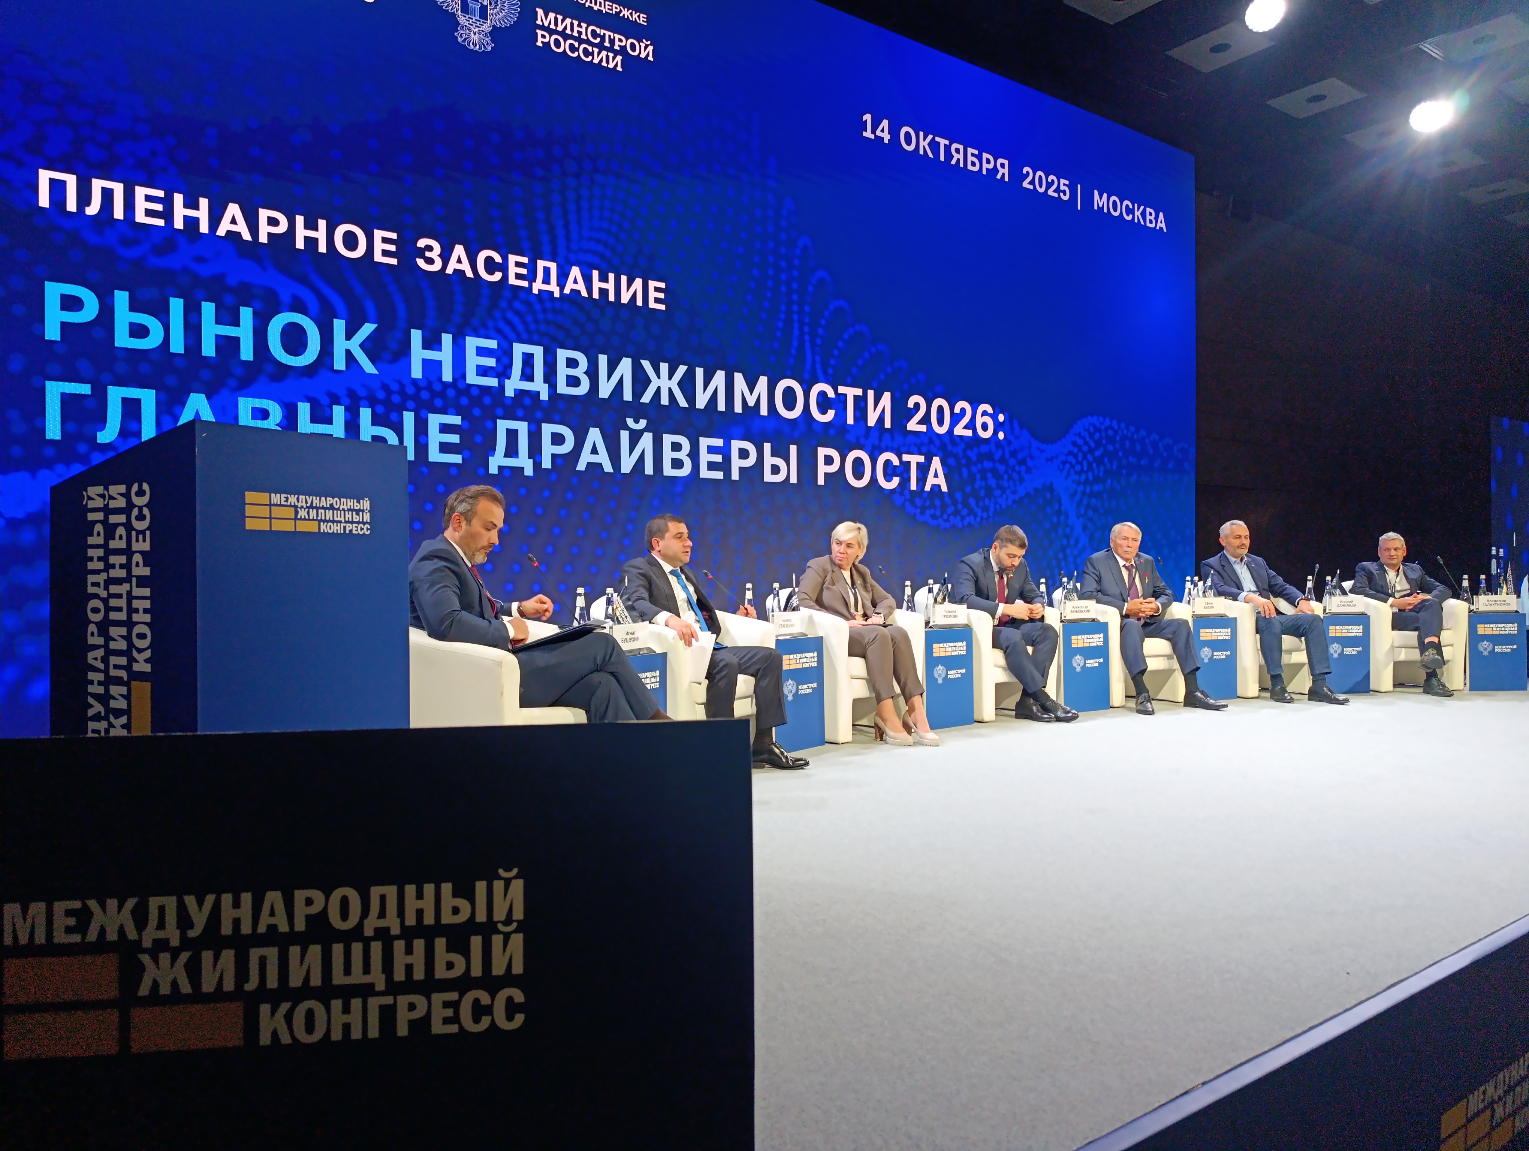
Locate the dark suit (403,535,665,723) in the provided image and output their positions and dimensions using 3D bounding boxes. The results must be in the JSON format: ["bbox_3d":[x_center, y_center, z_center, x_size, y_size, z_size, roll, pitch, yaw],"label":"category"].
[{"bbox_3d":[-0.816,0.347,3.625,0.963,0.981,0.612,-1,0,20],"label":"dark suit"}]

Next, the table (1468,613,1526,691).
[{"bbox_3d":[5.596,0.584,7.936,0.417,0.587,0.405,-1,0,5],"label":"table"}]

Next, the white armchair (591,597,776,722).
[{"bbox_3d":[-0.472,0.497,4.862,0.702,0.846,0.756,-1,0,36],"label":"white armchair"}]

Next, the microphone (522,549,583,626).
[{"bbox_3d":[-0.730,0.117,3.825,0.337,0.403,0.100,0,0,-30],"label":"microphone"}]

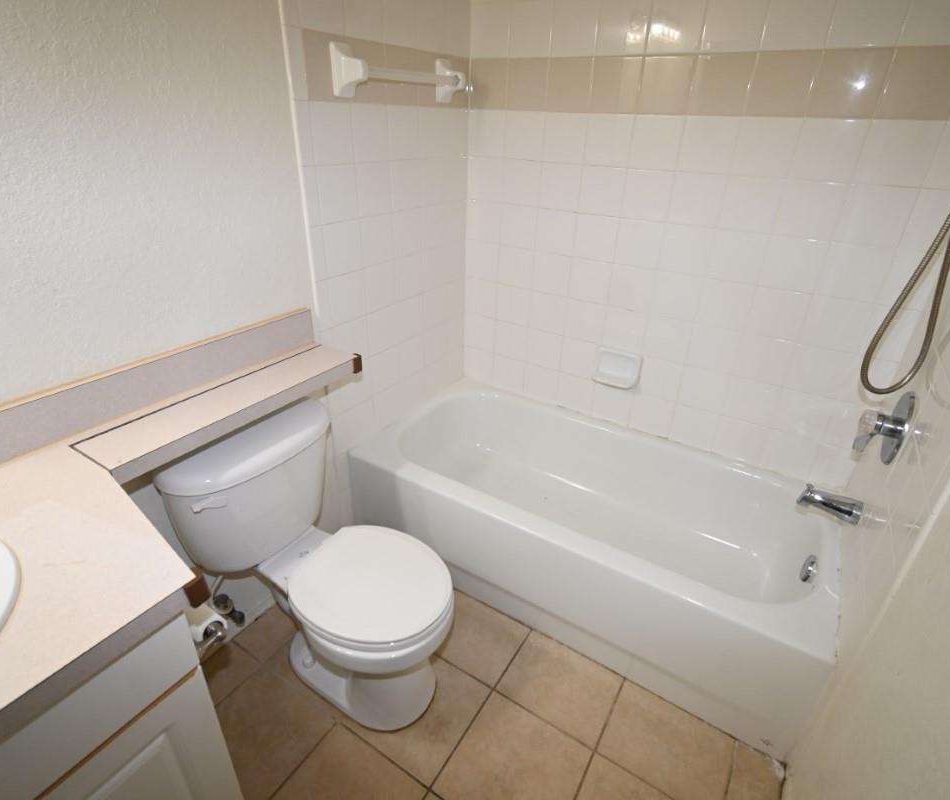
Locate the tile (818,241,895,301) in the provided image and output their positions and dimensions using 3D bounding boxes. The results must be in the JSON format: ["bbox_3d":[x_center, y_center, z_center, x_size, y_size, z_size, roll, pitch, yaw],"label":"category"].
[{"bbox_3d":[1.090,-0.370,1.444,0.152,0.152,0.010,17,32,26],"label":"tile"}]

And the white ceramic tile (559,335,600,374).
[{"bbox_3d":[0.424,-0.181,2.027,0.153,0.153,0.010,17,33,26],"label":"white ceramic tile"}]

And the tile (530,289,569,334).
[{"bbox_3d":[0.290,-0.345,1.993,0.152,0.152,0.010,17,32,26],"label":"tile"}]

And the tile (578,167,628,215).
[{"bbox_3d":[0.435,-0.714,1.710,0.152,0.152,0.008,18,32,27],"label":"tile"}]

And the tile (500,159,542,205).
[{"bbox_3d":[0.174,-0.797,1.852,0.152,0.152,0.009,18,32,27],"label":"tile"}]

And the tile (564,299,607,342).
[{"bbox_3d":[0.422,-0.304,1.926,0.152,0.152,0.010,17,32,26],"label":"tile"}]

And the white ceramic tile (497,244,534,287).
[{"bbox_3d":[0.167,-0.528,2.005,0.153,0.152,0.010,18,32,28],"label":"white ceramic tile"}]

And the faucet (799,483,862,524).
[{"bbox_3d":[0.973,0.286,1.377,0.135,0.064,0.054,18,32,27],"label":"faucet"}]

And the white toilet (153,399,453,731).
[{"bbox_3d":[-0.362,0.451,1.310,0.669,0.702,0.444,17,33,26],"label":"white toilet"}]

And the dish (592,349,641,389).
[{"bbox_3d":[0.551,-0.114,1.944,0.170,0.140,0.050,17,33,26],"label":"dish"}]

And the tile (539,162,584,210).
[{"bbox_3d":[0.305,-0.757,1.780,0.152,0.152,0.008,18,32,27],"label":"tile"}]

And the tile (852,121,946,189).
[{"bbox_3d":[1.097,-0.638,1.297,0.152,0.152,0.009,18,32,27],"label":"tile"}]

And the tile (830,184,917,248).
[{"bbox_3d":[1.088,-0.503,1.361,0.152,0.152,0.008,18,32,27],"label":"tile"}]

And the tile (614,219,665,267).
[{"bbox_3d":[0.570,-0.543,1.735,0.153,0.153,0.010,17,33,26],"label":"tile"}]

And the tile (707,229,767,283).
[{"bbox_3d":[0.826,-0.452,1.582,0.152,0.152,0.009,18,32,27],"label":"tile"}]

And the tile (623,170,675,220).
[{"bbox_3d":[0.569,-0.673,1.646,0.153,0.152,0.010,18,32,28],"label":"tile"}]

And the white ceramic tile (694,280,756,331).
[{"bbox_3d":[0.835,-0.321,1.675,0.153,0.153,0.010,17,33,26],"label":"white ceramic tile"}]

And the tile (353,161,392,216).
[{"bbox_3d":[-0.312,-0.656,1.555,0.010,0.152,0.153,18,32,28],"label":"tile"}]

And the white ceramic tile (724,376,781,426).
[{"bbox_3d":[0.941,-0.001,1.718,0.153,0.152,0.010,18,32,28],"label":"white ceramic tile"}]

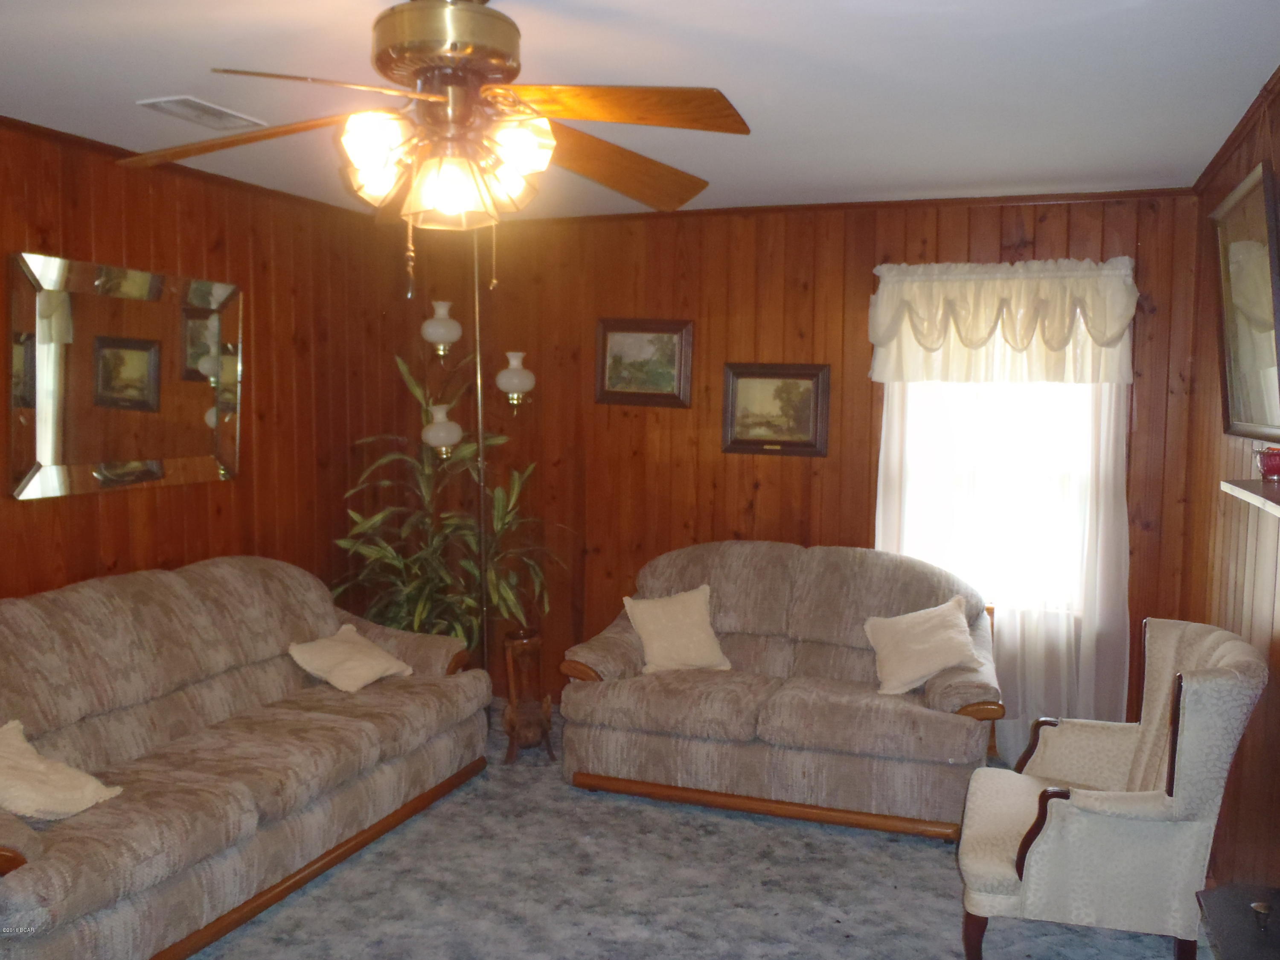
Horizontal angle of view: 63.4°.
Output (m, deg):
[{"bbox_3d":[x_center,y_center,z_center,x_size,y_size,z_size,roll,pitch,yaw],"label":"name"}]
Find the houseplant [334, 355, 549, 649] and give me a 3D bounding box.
[{"bbox_3d":[-0.906,0.288,4.891,0.920,1.770,0.820,2,5,21],"label":"houseplant"}]

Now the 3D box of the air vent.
[{"bbox_3d":[-1.357,-1.130,3.228,0.195,0.025,0.345,2,5,21],"label":"air vent"}]

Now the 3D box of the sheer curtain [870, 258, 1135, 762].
[{"bbox_3d":[1.508,0.144,4.405,1.050,2.150,0.140,2,5,21],"label":"sheer curtain"}]

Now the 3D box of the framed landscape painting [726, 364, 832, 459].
[{"bbox_3d":[0.628,-0.322,4.764,0.488,0.415,0.040,2,5,21],"label":"framed landscape painting"}]

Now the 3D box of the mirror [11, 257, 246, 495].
[{"bbox_3d":[-1.806,-0.358,3.738,0.050,0.775,0.990,6,6,21],"label":"mirror"}]

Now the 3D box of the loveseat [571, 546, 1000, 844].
[{"bbox_3d":[0.604,0.772,4.267,1.700,0.940,0.950,2,5,21],"label":"loveseat"}]

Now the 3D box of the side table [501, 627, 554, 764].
[{"bbox_3d":[-0.482,0.928,4.512,0.240,0.570,0.240,2,5,21],"label":"side table"}]

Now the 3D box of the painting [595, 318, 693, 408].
[{"bbox_3d":[0.019,-0.560,4.982,0.480,0.410,0.040,2,5,21],"label":"painting"}]

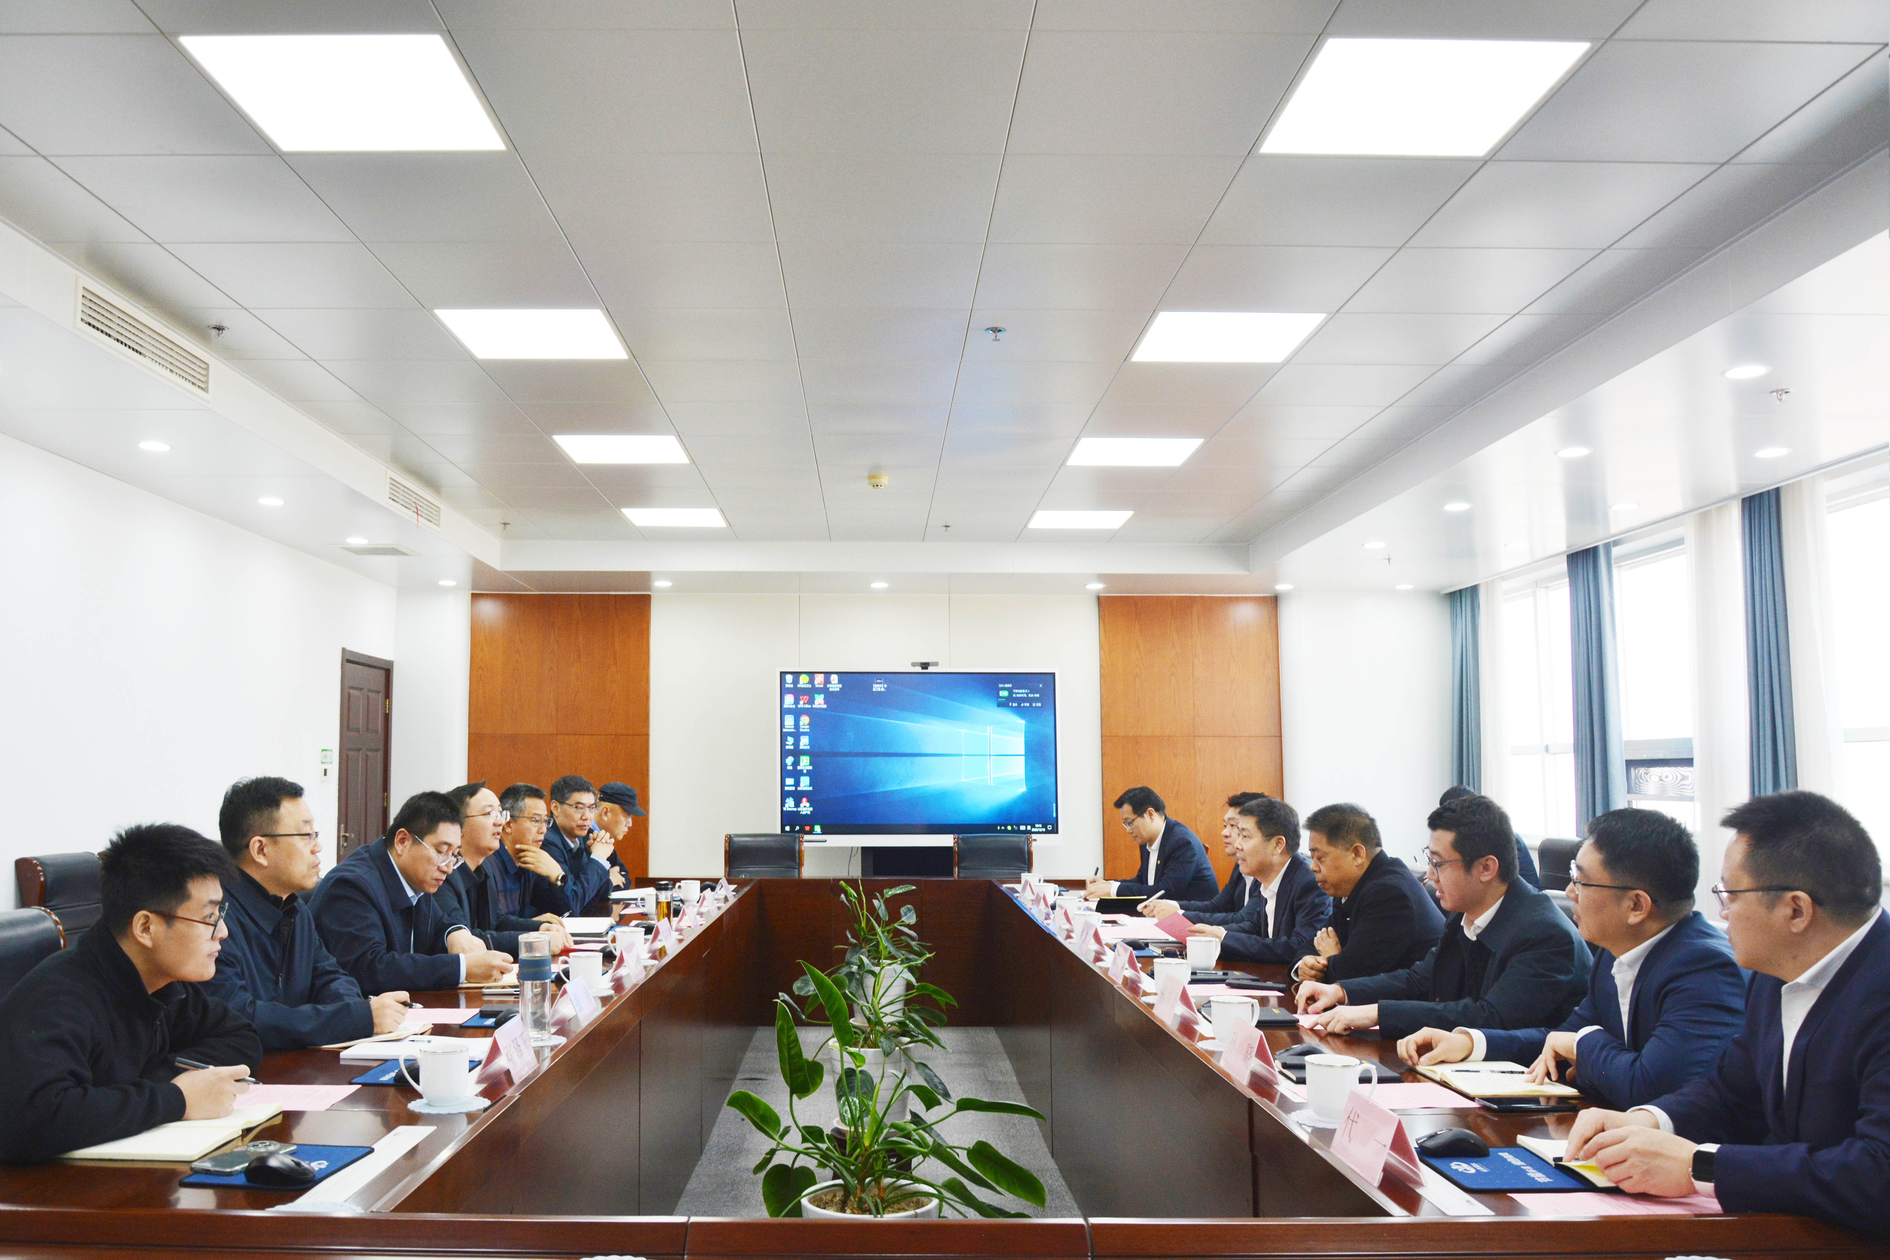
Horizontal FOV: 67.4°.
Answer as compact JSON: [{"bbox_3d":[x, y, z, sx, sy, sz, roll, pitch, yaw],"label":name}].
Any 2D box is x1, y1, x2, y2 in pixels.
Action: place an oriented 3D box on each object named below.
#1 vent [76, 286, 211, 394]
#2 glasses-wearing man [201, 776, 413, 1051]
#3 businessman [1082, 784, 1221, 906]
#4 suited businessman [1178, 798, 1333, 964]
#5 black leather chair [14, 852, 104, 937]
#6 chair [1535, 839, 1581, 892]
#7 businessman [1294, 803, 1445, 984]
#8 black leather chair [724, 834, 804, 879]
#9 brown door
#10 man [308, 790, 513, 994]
[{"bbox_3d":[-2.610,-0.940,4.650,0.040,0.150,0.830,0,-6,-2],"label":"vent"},{"bbox_3d":[-1.443,0.973,3.080,0.740,1.300,0.560,-1,-6,6],"label":"glasses-wearing man"},{"bbox_3d":[0.920,1.320,6.250,0.720,1.270,0.560,1,-6,-17],"label":"businessman"},{"bbox_3d":[1.051,1.149,4.500,0.740,1.250,0.560,1,-6,-17],"label":"suited businessman"},{"bbox_3d":[-3.330,1.388,5.600,0.620,1.000,0.560,0,-6,-2],"label":"black leather chair"},{"bbox_3d":[2.948,1.548,7.150,0.620,1.000,0.560,0,-6,-2],"label":"chair"},{"bbox_3d":[1.138,1.095,3.920,0.740,1.240,0.560,1,-6,-10],"label":"businessman"},{"bbox_3d":[-1.050,1.646,8.100,0.540,1.000,0.620,0,-6,-2],"label":"black leather chair"},{"bbox_3d":[-4.000,1.250,9.700,0.120,2.130,0.960,0,-6,-2],"label":"brown door"},{"bbox_3d":[-1.445,1.065,3.780,0.740,1.270,0.560,-1,-6,10],"label":"man"}]

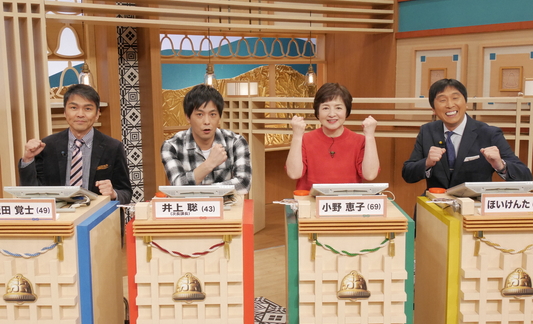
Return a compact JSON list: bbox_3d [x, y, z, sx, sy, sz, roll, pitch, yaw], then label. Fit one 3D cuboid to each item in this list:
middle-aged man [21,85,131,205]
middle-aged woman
[{"bbox_3d":[-0.989,0.261,3.339,0.590,1.300,0.750,-1,7,-4],"label":"middle-aged man"},{"bbox_3d":[0.343,0.259,3.310,0.490,1.290,0.720,0,7,4],"label":"middle-aged woman"}]

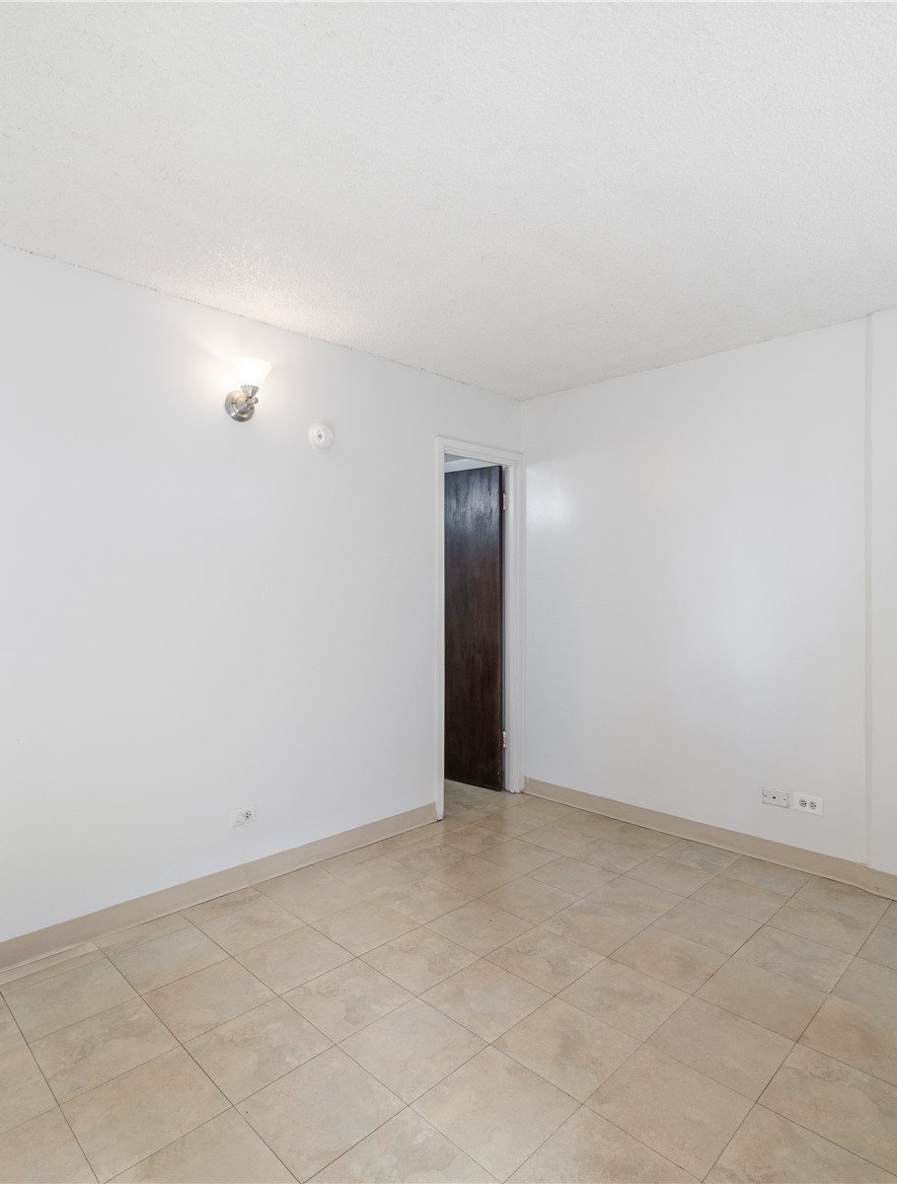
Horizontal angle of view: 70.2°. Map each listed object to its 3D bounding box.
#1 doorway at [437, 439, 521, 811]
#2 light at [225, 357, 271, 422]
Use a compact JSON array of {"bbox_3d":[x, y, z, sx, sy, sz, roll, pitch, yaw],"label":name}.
[{"bbox_3d":[0.172,0.200,3.782,0.730,2.115,0.130,0,0,-43],"label":"doorway"},{"bbox_3d":[-0.834,-0.836,2.654,0.145,0.227,0.170,0,0,-43],"label":"light"}]

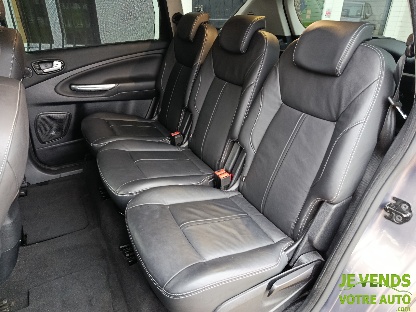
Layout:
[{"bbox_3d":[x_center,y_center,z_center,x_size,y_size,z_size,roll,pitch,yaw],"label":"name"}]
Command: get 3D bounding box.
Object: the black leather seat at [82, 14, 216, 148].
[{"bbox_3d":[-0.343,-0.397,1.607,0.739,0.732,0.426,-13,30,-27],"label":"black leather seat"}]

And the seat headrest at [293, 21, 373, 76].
[{"bbox_3d":[0.369,-0.332,0.881,0.108,0.165,0.201,1,23,-33],"label":"seat headrest"}]

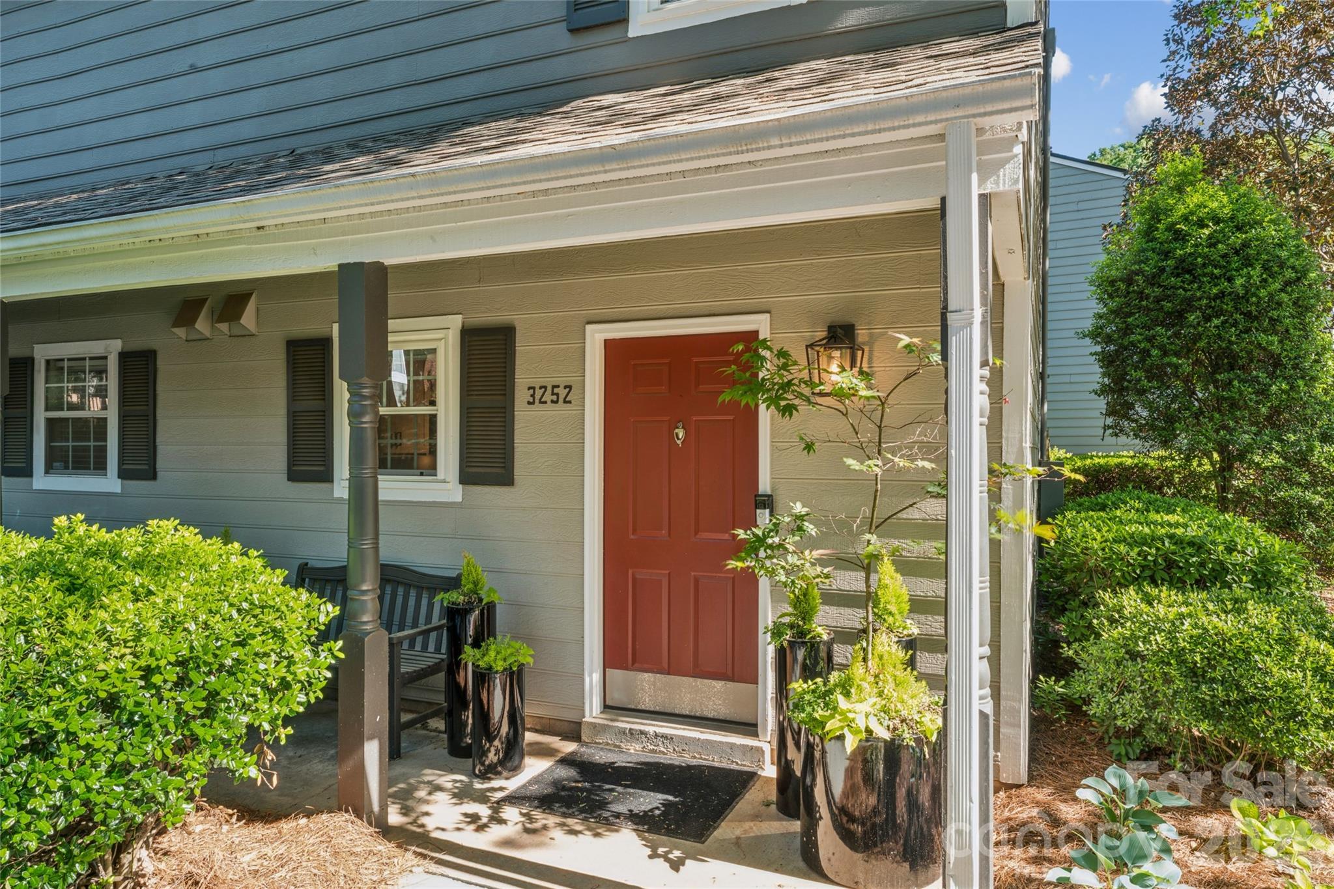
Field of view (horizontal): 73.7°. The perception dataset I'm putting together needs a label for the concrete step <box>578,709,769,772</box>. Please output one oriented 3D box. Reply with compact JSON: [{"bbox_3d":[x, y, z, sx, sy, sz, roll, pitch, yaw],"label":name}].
[{"bbox_3d":[0.061,1.576,4.750,1.055,0.124,0.210,0,0,24],"label":"concrete step"}]

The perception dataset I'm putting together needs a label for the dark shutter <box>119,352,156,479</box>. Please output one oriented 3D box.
[{"bbox_3d":[-3.781,-0.204,6.364,0.370,0.914,0.040,0,0,24],"label":"dark shutter"}]

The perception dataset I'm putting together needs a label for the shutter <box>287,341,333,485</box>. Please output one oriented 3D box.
[{"bbox_3d":[-2.273,-0.215,5.694,0.375,0.906,0.040,0,0,24],"label":"shutter"}]

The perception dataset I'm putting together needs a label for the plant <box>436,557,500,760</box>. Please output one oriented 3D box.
[{"bbox_3d":[-1.064,1.109,4.765,0.326,1.067,0.326,0,0,0],"label":"plant"}]

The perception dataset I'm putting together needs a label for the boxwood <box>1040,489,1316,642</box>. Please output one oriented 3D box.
[{"bbox_3d":[3.526,0.935,6.149,1.650,1.120,1.700,0,0,24],"label":"boxwood"}]

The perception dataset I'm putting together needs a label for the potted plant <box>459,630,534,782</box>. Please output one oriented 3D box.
[{"bbox_3d":[-0.855,1.299,4.478,0.340,0.686,0.340,0,0,0],"label":"potted plant"}]

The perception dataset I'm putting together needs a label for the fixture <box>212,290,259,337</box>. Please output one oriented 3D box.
[{"bbox_3d":[-2.824,-0.860,5.816,0.238,0.285,0.126,0,0,23],"label":"fixture"}]

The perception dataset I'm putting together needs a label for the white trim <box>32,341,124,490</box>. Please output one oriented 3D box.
[{"bbox_3d":[-4.407,-0.206,6.642,0.990,1.104,0.050,0,0,24],"label":"white trim"}]

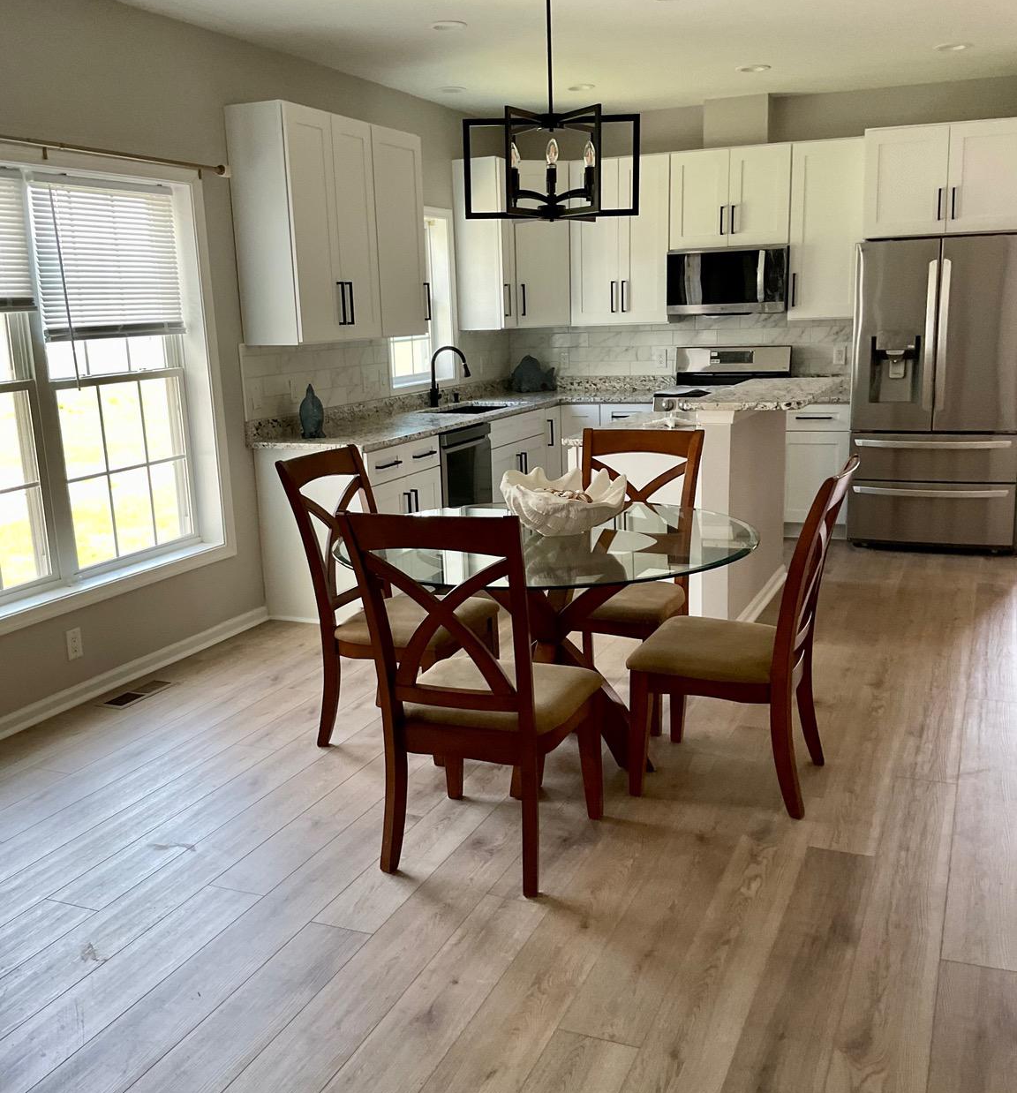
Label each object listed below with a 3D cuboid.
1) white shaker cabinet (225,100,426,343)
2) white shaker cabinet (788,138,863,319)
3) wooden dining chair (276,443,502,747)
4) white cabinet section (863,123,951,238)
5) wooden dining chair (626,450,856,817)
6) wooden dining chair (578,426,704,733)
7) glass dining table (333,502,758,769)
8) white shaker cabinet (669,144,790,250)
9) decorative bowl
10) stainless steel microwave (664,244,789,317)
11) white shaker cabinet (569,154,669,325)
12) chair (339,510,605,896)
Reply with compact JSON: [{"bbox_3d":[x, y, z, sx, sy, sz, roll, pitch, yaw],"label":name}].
[{"bbox_3d":[-0.868,-1.592,5.779,0.330,1.060,1.320,4,13,23],"label":"white shaker cabinet"},{"bbox_3d":[2.021,-1.956,7.084,0.462,1.064,0.330,4,13,23],"label":"white shaker cabinet"},{"bbox_3d":[-0.377,0.190,4.043,0.620,1.026,0.500,4,13,25],"label":"wooden dining chair"},{"bbox_3d":[2.401,-2.155,6.790,0.453,0.600,0.603,3,13,23],"label":"white cabinet section"},{"bbox_3d":[0.743,0.254,3.590,0.620,1.026,0.500,4,13,23],"label":"wooden dining chair"},{"bbox_3d":[0.427,0.113,4.289,0.500,1.026,0.620,3,13,20],"label":"wooden dining chair"},{"bbox_3d":[0.156,0.342,3.886,1.385,0.765,1.385,4,13,23],"label":"glass dining table"},{"bbox_3d":[1.450,-2.220,7.277,0.765,0.597,0.330,4,13,23],"label":"white shaker cabinet"},{"bbox_3d":[0.183,-0.159,3.888,0.420,0.200,0.330,-1,12,3],"label":"decorative bowl"},{"bbox_3d":[1.450,-1.719,7.350,0.760,0.420,0.400,4,13,23],"label":"stainless steel microwave"},{"bbox_3d":[0.788,-2.033,7.613,0.690,1.064,0.330,4,13,23],"label":"white shaker cabinet"},{"bbox_3d":[-0.074,0.369,3.173,0.500,1.026,0.620,3,13,20],"label":"chair"}]

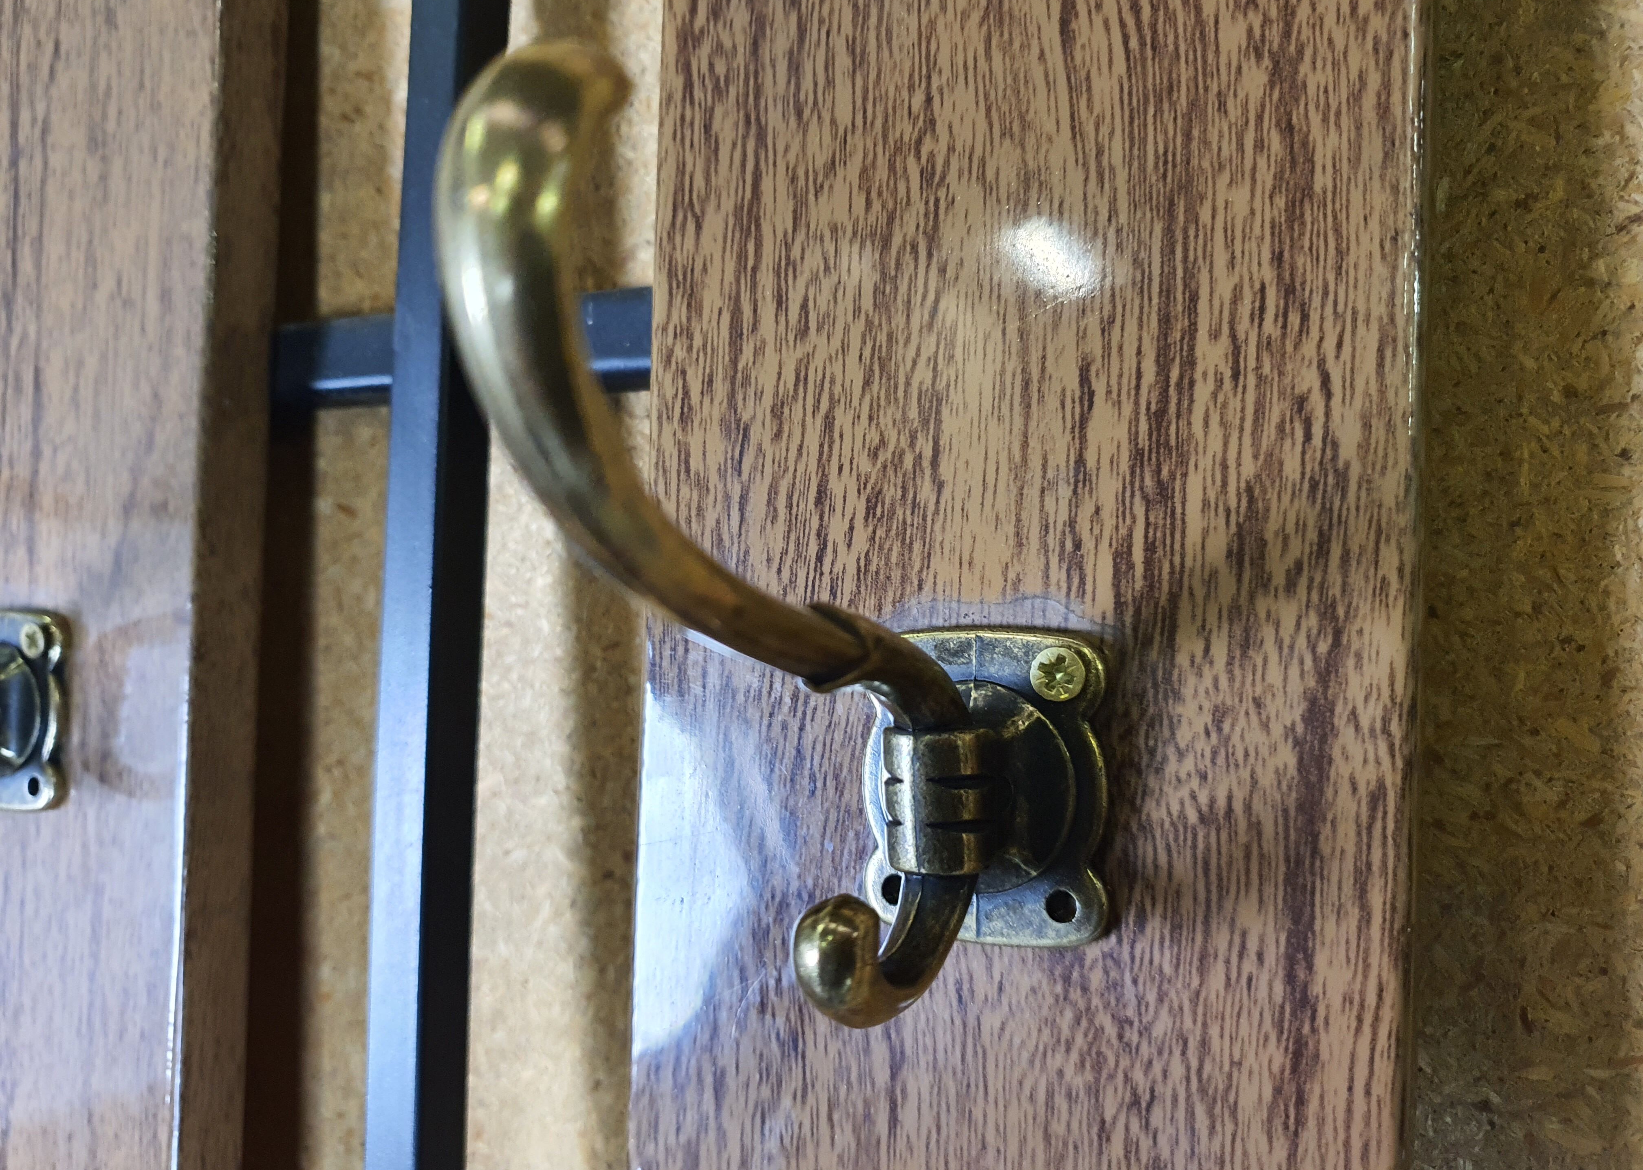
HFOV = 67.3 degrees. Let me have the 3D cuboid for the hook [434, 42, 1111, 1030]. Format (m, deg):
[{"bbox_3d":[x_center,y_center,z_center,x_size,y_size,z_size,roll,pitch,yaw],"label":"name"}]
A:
[{"bbox_3d":[0.002,0.005,0.123,0.035,0.083,0.097,1,-1,26],"label":"hook"}]

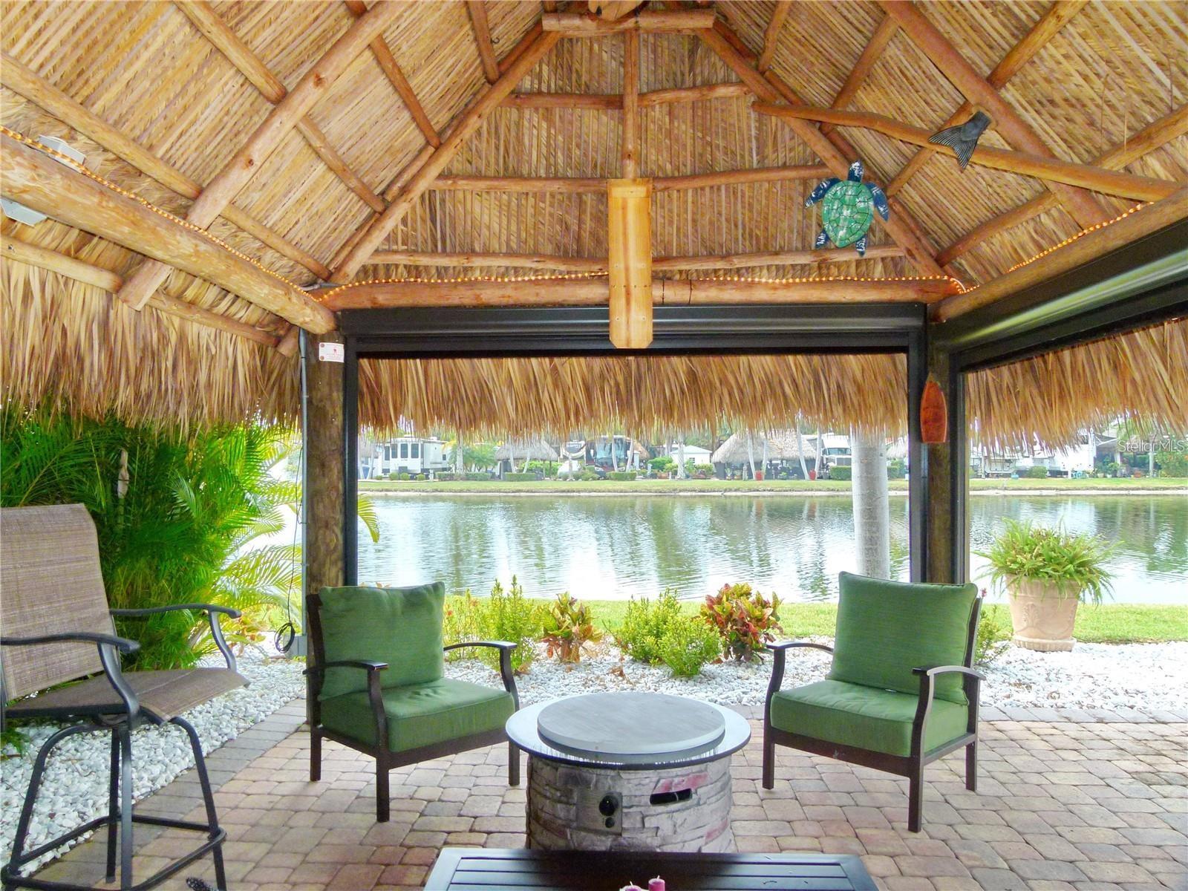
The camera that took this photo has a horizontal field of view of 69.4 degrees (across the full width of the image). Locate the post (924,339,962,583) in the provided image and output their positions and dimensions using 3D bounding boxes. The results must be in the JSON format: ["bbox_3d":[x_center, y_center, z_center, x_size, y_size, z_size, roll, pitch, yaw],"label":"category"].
[{"bbox_3d":[1.912,0.427,4.673,0.205,2.220,0.205,0,-1,2],"label":"post"}]

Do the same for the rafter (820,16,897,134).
[{"bbox_3d":[1.274,-1.774,4.200,0.068,0.068,1.281,0,-2,2],"label":"rafter"}]

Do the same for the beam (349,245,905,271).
[{"bbox_3d":[0.222,-1.050,4.819,3.080,0.110,0.090,0,-1,2],"label":"beam"}]

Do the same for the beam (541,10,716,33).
[{"bbox_3d":[0.188,-2.292,4.641,0.950,0.115,0.115,0,-1,2],"label":"beam"}]

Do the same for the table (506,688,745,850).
[{"bbox_3d":[0.125,1.265,3.124,0.885,0.575,0.885,0,-2,0],"label":"table"}]

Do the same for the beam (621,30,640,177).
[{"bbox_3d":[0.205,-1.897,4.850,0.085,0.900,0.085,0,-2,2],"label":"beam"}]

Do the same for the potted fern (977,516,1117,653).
[{"bbox_3d":[3.742,1.139,7.107,1.080,1.060,1.080,0,-2,0],"label":"potted fern"}]

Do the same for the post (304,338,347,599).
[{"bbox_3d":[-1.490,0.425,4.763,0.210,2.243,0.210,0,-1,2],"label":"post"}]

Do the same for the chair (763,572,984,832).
[{"bbox_3d":[1.267,1.074,3.865,0.720,0.900,0.720,-1,-1,43],"label":"chair"}]

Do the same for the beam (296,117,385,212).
[{"bbox_3d":[-1.225,-1.360,4.275,0.068,0.068,1.331,0,-1,1],"label":"beam"}]

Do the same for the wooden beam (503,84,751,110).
[{"bbox_3d":[0.183,-1.935,4.764,1.400,0.110,0.090,0,-1,2],"label":"wooden beam"}]

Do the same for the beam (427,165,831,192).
[{"bbox_3d":[0.199,-1.489,4.787,2.280,0.110,0.090,0,-1,2],"label":"beam"}]

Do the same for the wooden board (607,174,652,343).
[{"bbox_3d":[0.203,-1.009,4.760,0.240,0.945,0.050,0,-2,2],"label":"wooden board"}]

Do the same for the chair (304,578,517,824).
[{"bbox_3d":[-0.851,1.123,4.034,0.730,0.900,0.790,2,-2,-42],"label":"chair"}]

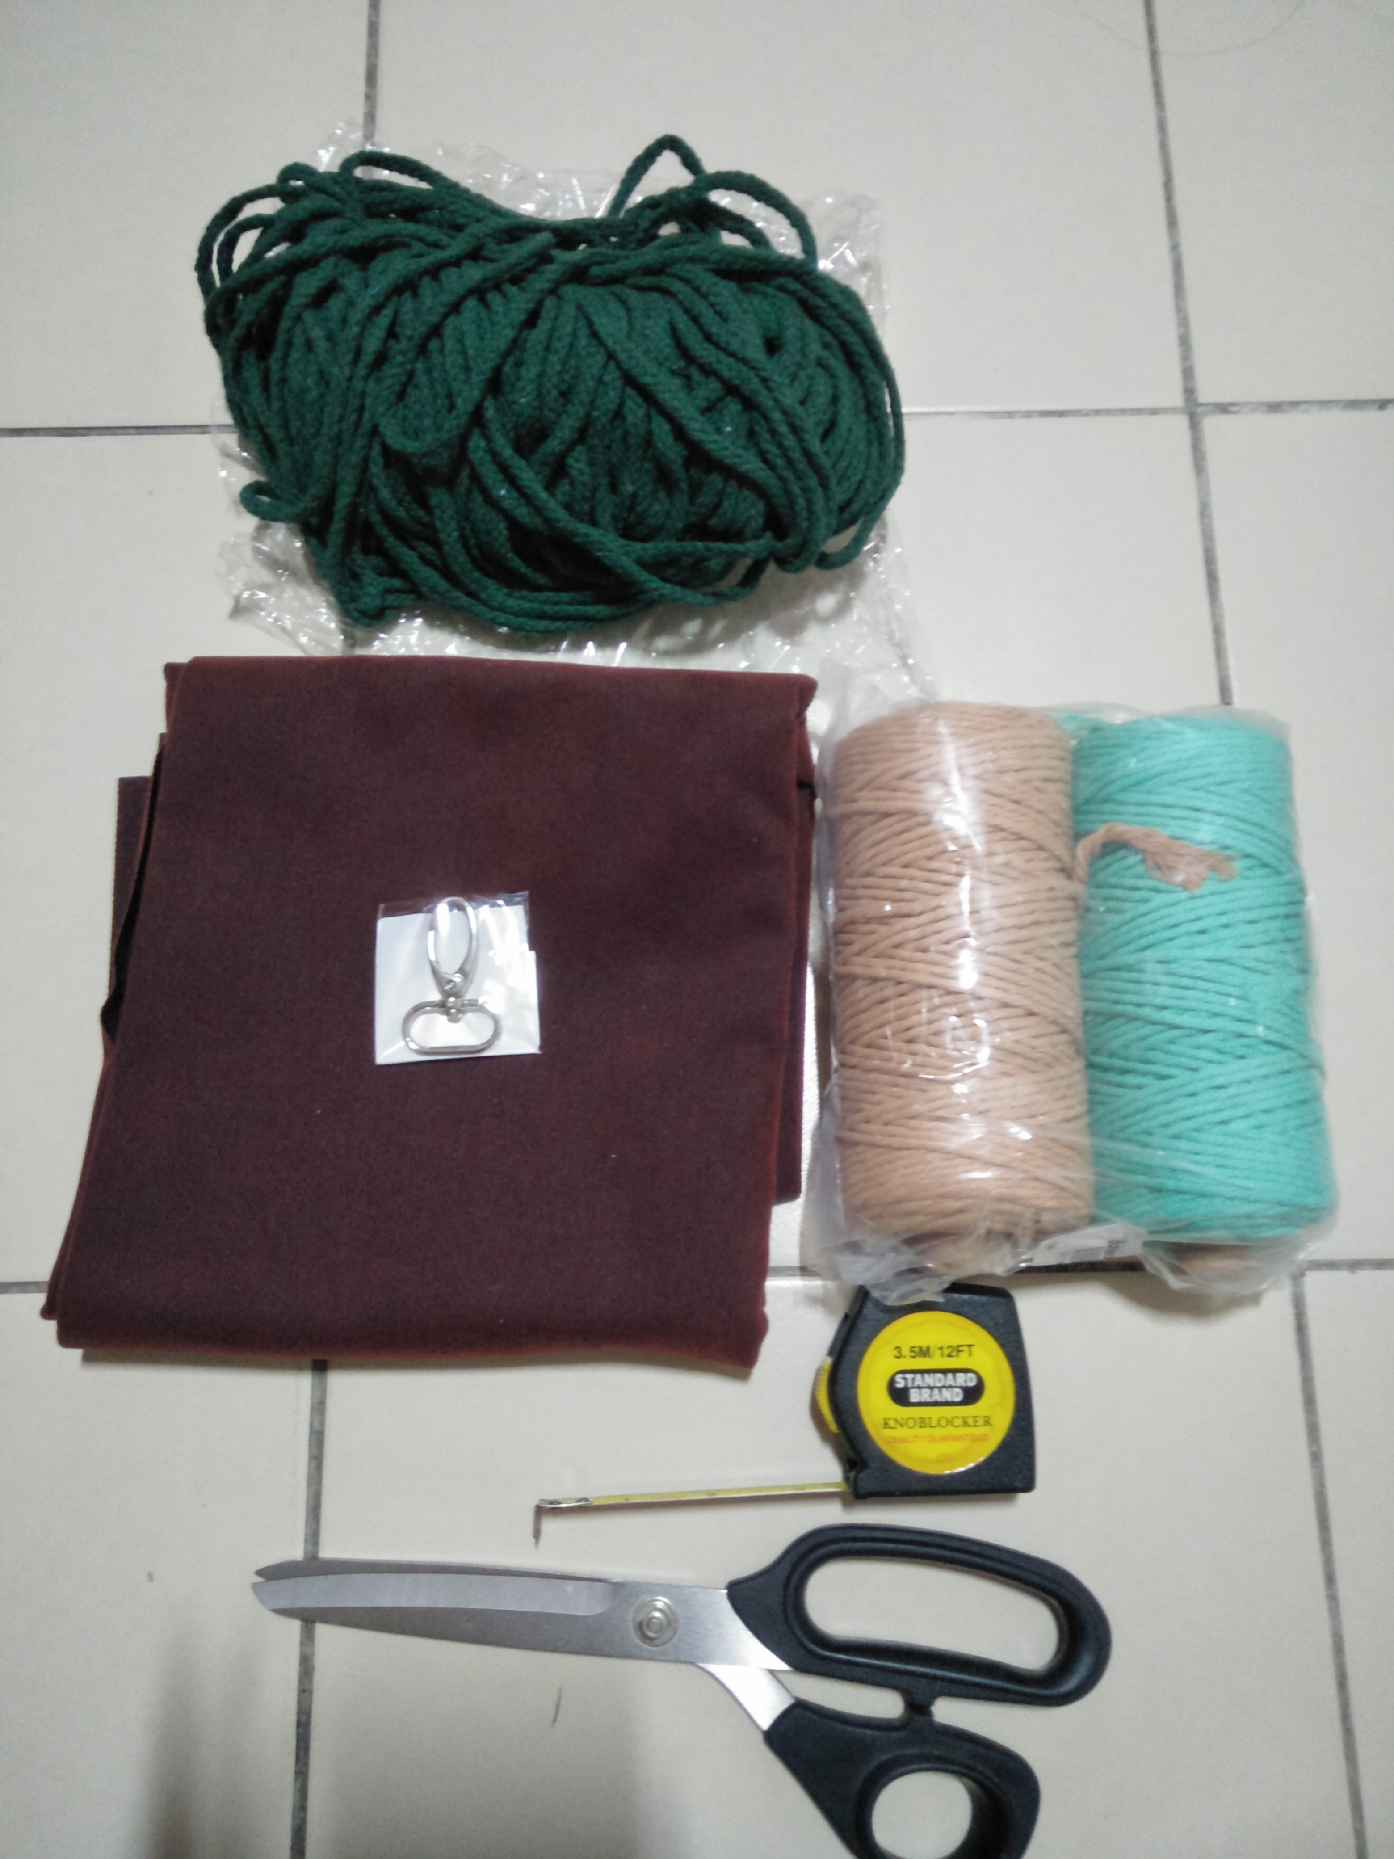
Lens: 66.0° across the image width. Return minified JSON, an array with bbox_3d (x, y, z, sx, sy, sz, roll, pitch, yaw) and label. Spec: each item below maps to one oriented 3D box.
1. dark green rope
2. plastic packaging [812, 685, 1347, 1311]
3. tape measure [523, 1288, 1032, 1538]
[{"bbox_3d":[-0.053,-0.192,0.364,0.246,0.070,0.180,0,79,1],"label":"dark green rope"},{"bbox_3d":[0.110,0.021,0.319,0.144,0.072,0.169,0,79,1],"label":"plastic packaging"},{"bbox_3d":[0.022,0.140,0.315,0.140,0.033,0.062,-3,79,0],"label":"tape measure"}]

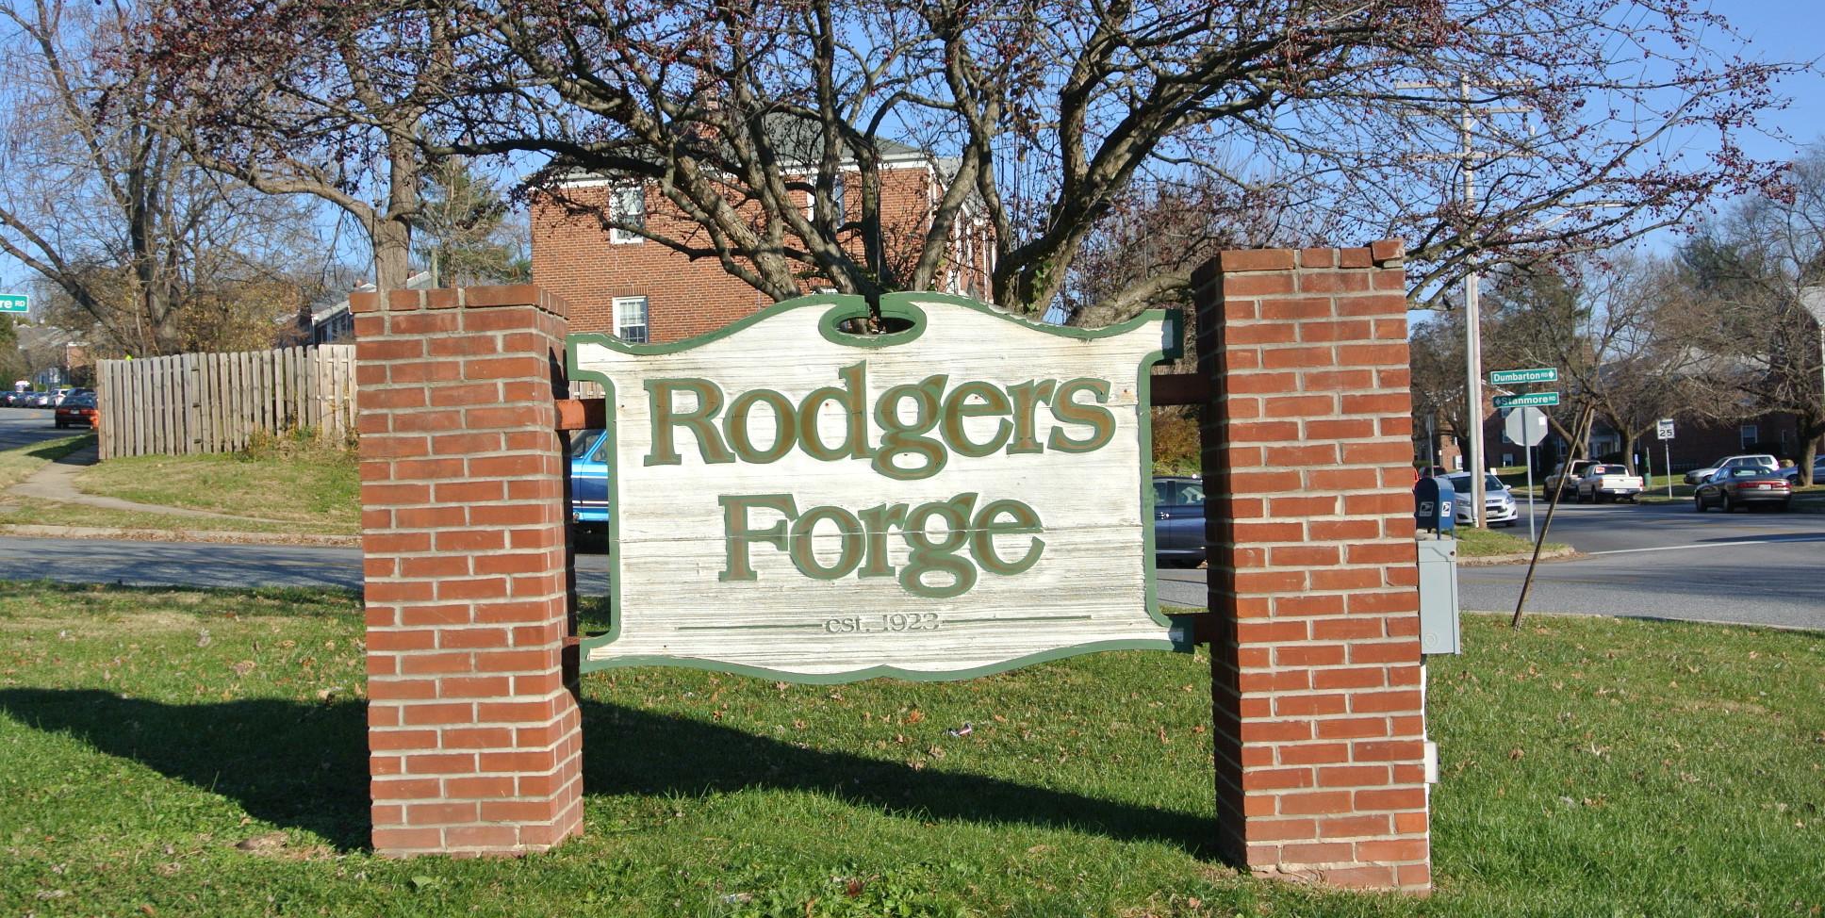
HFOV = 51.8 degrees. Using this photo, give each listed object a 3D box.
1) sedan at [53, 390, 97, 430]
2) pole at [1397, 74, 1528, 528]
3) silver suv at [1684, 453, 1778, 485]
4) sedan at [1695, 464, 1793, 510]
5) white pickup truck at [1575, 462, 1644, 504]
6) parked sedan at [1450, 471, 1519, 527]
[{"bbox_3d":[-32.542,-1.990,74.968,1.720,1.420,4.600,-2,3,-4],"label":"sedan"},{"bbox_3d":[13.039,-3.661,43.625,3.100,10.598,0.350,-2,-1,0],"label":"pole"},{"bbox_3d":[39.700,0.622,91.018,4.500,1.520,1.740,-3,-1,13],"label":"silver suv"},{"bbox_3d":[25.978,0.925,59.017,1.830,1.420,4.950,-3,-1,10],"label":"sedan"},{"bbox_3d":[29.765,1.044,80.520,1.740,1.640,5.000,-2,-1,9],"label":"white pickup truck"},{"bbox_3d":[16.510,1.159,55.519,1.820,1.560,4.400,-2,-1,5],"label":"parked sedan"}]

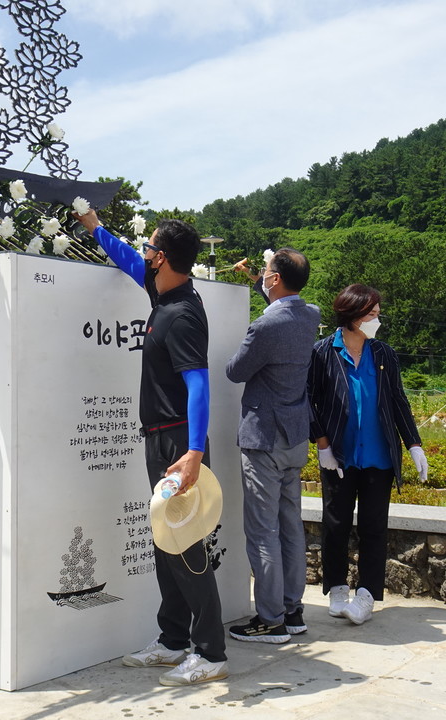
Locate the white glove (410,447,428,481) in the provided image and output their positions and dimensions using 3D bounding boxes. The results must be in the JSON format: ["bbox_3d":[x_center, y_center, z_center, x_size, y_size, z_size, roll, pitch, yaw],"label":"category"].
[{"bbox_3d":[0.940,0.502,4.660,0.080,0.180,0.090,-11,-2,-11],"label":"white glove"}]

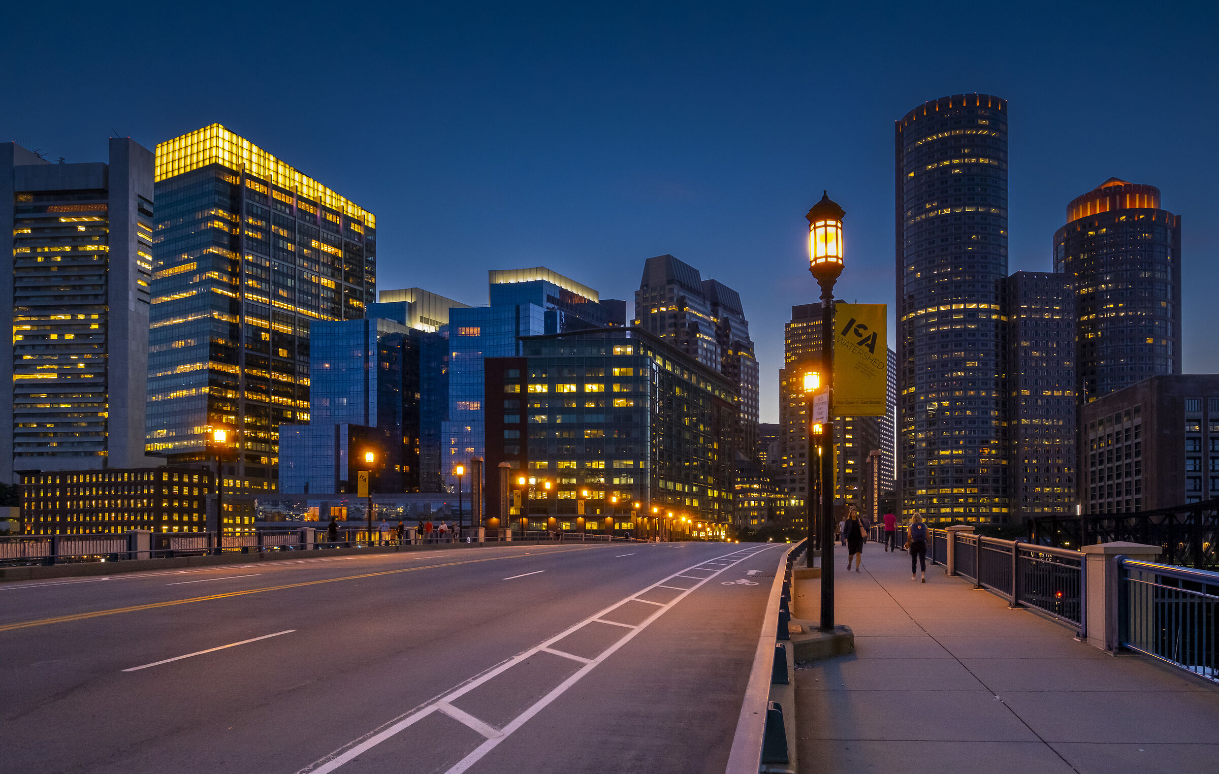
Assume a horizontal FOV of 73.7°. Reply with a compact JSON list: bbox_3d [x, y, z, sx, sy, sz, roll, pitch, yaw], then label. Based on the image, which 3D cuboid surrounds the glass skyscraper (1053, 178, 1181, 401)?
[{"bbox_3d":[218.000,-8.000,350.000,47.000,160.000,47.000,-2,-5,32],"label":"glass skyscraper"}]

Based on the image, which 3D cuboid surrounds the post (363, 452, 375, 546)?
[{"bbox_3d":[-11.791,5.366,39.800,0.450,5.000,0.450,-1,-5,15],"label":"post"}]

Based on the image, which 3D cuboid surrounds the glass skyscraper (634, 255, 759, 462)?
[{"bbox_3d":[45.000,8.000,402.000,38.000,136.000,72.000,-3,-5,37],"label":"glass skyscraper"}]

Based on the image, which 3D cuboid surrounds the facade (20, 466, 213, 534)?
[{"bbox_3d":[-161.000,41.000,266.000,64.000,25.000,22.000,-3,-6,27],"label":"facade"}]

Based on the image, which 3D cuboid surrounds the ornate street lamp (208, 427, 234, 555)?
[{"bbox_3d":[-13.650,3.500,28.500,0.420,4.700,0.420,-1,-4,13],"label":"ornate street lamp"}]

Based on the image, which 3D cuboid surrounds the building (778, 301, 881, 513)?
[{"bbox_3d":[104.000,19.500,385.000,39.000,112.000,34.000,-2,-6,25],"label":"building"}]

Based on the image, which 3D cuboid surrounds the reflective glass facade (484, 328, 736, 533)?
[{"bbox_3d":[4.000,18.000,211.000,45.000,56.000,72.000,-1,-4,16],"label":"reflective glass facade"}]

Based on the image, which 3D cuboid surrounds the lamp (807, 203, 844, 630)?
[{"bbox_3d":[2.472,0.282,9.250,0.450,5.030,0.450,-1,-5,15],"label":"lamp"}]

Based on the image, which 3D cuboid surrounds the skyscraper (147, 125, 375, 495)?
[{"bbox_3d":[-119.500,-6.500,288.000,37.000,130.000,64.000,-3,-6,32],"label":"skyscraper"}]

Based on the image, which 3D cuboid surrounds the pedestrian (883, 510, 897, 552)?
[{"bbox_3d":[11.907,6.128,34.500,0.550,1.740,0.420,-1,-5,11],"label":"pedestrian"}]

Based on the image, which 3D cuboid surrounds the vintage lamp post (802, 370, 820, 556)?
[{"bbox_3d":[4.760,1.800,19.200,0.430,4.750,0.430,-1,-4,13],"label":"vintage lamp post"}]

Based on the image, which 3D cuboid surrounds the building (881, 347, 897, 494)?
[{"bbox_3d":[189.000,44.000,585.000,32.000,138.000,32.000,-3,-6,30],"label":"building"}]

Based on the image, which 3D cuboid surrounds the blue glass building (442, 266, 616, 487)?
[{"bbox_3d":[-20.100,9.500,233.000,28.000,76.000,44.000,-3,-6,30],"label":"blue glass building"}]

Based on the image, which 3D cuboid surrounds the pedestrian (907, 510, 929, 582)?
[{"bbox_3d":[7.180,3.720,18.900,0.480,1.660,0.450,-1,-4,12],"label":"pedestrian"}]

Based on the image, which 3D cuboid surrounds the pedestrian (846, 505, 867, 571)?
[{"bbox_3d":[6.390,3.930,21.000,0.540,1.670,0.420,-1,-4,14],"label":"pedestrian"}]

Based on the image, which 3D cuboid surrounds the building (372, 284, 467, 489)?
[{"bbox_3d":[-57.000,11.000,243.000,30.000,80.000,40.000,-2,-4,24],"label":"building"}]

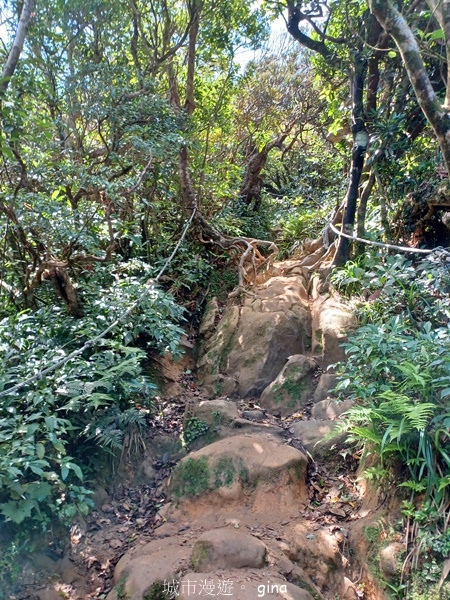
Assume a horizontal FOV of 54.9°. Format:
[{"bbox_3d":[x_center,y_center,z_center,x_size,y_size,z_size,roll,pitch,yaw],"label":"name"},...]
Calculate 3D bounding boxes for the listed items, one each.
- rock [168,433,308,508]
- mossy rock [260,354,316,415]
[{"bbox_3d":[0.100,1.230,3.250,1.020,0.360,0.700,0,0,0],"label":"rock"},{"bbox_3d":[0.620,0.810,4.220,0.540,0.560,0.450,0,0,0],"label":"mossy rock"}]

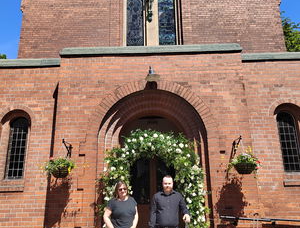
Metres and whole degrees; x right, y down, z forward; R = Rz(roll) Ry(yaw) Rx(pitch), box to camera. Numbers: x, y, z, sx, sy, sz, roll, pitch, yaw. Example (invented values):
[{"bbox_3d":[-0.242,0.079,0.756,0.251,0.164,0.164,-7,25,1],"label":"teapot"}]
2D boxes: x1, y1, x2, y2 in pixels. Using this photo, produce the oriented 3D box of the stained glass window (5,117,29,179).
[{"bbox_3d":[-3.101,0.783,6.203,0.459,1.449,0.100,-1,-15,1],"label":"stained glass window"}]

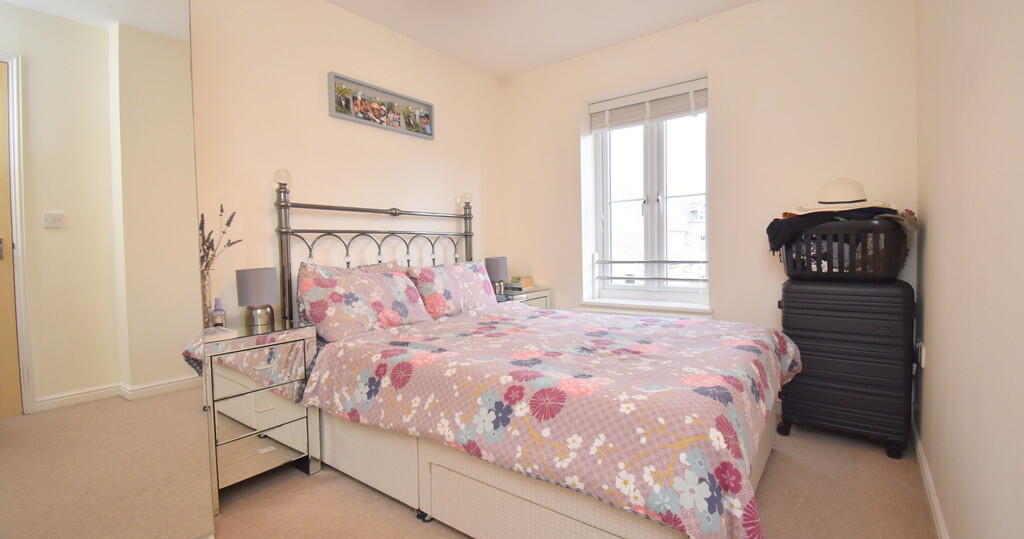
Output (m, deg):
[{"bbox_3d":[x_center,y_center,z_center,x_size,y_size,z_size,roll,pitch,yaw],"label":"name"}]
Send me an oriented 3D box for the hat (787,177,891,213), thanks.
[{"bbox_3d":[1.609,-0.347,2.086,0.414,0.162,0.394,0,3,38],"label":"hat"}]

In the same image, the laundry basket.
[{"bbox_3d":[1.627,-0.092,2.111,0.485,0.278,0.374,0,3,38],"label":"laundry basket"}]

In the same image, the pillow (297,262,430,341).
[{"bbox_3d":[-0.741,0.147,2.267,0.667,0.434,0.162,-4,-39,-52],"label":"pillow"}]

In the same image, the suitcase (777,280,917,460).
[{"bbox_3d":[1.678,0.453,2.165,0.510,0.818,0.313,0,3,38],"label":"suitcase"}]

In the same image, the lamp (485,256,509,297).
[{"bbox_3d":[-0.123,0.046,3.312,0.174,0.265,0.174,-1,2,0],"label":"lamp"}]

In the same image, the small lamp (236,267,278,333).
[{"bbox_3d":[-1.201,0.129,2.032,0.174,0.265,0.174,0,3,38],"label":"small lamp"}]

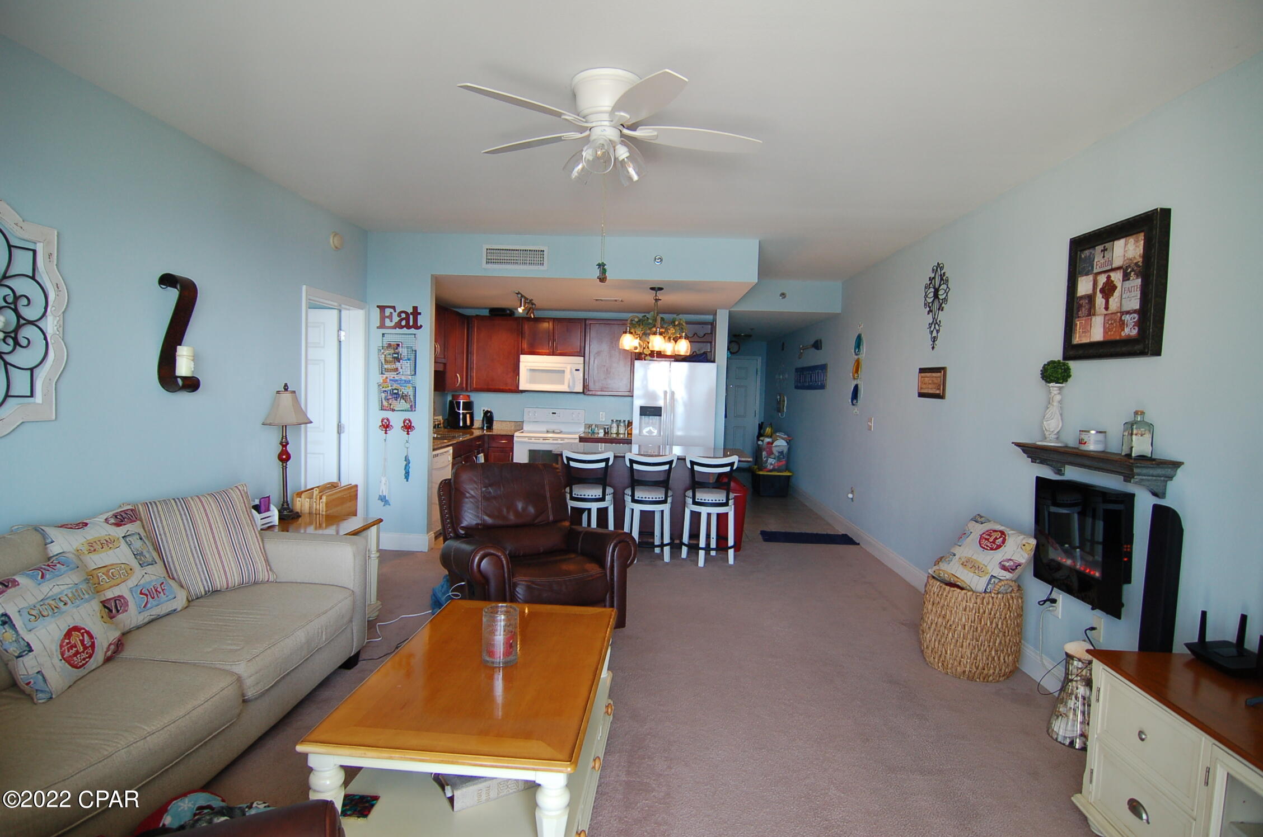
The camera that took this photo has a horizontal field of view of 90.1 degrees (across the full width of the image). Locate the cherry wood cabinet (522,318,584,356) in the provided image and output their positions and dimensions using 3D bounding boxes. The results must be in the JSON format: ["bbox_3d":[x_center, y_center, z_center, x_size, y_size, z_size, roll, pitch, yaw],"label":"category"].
[{"bbox_3d":[-0.941,-0.994,7.788,0.768,0.443,0.330,2,3,2],"label":"cherry wood cabinet"}]

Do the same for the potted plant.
[{"bbox_3d":[2.086,-0.079,3.118,0.137,0.417,0.137,2,3,2],"label":"potted plant"}]

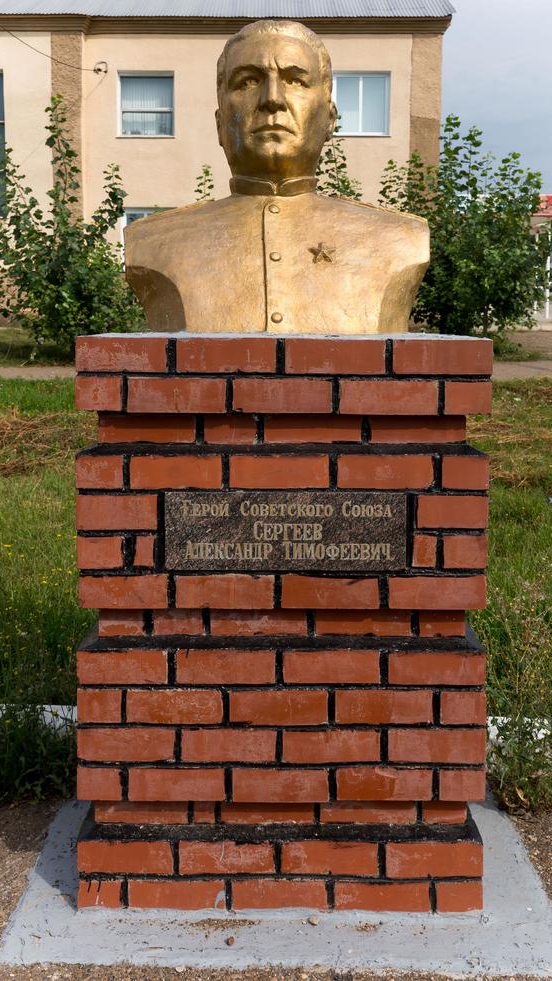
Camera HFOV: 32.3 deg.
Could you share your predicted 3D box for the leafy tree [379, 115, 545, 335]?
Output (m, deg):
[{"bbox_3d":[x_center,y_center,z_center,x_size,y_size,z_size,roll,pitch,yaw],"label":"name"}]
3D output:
[{"bbox_3d":[3.192,-4.585,16.500,2.850,3.850,2.700,0,4,0],"label":"leafy tree"}]

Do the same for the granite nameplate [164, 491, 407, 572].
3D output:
[{"bbox_3d":[0.026,0.101,2.385,0.605,0.200,0.035,0,4,0],"label":"granite nameplate"}]

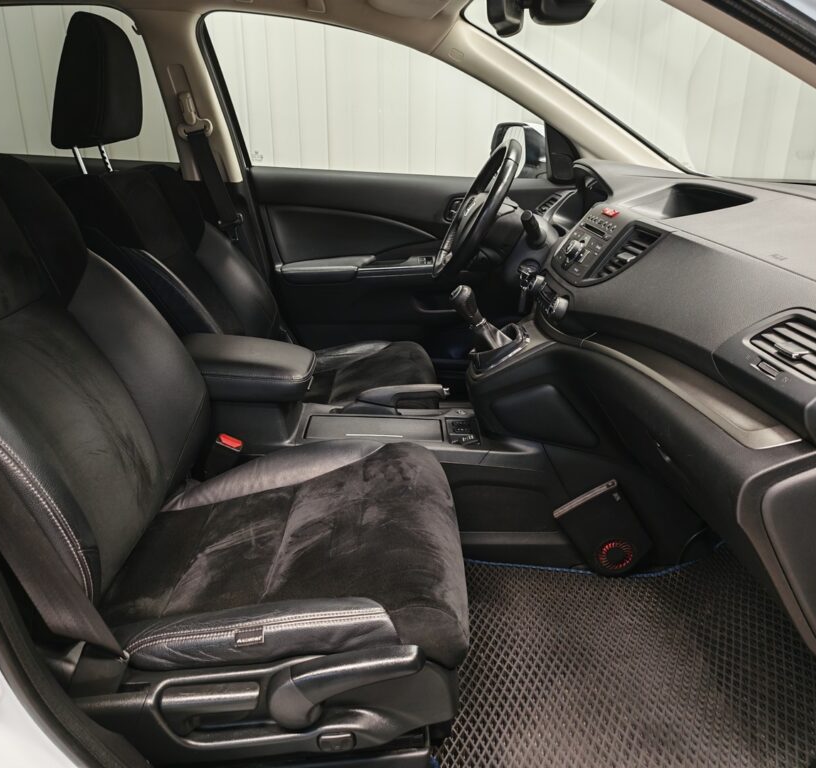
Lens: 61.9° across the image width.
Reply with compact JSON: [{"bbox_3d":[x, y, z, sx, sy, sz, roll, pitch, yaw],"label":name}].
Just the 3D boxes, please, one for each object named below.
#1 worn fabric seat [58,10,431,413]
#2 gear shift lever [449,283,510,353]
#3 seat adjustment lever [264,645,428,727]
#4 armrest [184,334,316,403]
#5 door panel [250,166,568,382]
[{"bbox_3d":[-0.350,-0.290,1.607,0.870,1.050,0.530,0,19,-1],"label":"worn fabric seat"},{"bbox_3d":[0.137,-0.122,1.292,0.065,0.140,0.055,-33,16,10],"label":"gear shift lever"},{"bbox_3d":[-0.061,0.324,0.728,0.160,0.062,0.042,-16,18,4],"label":"seat adjustment lever"},{"bbox_3d":[-0.344,-0.034,1.299,0.330,0.090,0.190,0,19,-1],"label":"armrest"},{"bbox_3d":[0.030,-0.308,1.935,0.940,0.590,0.140,0,19,-1],"label":"door panel"}]

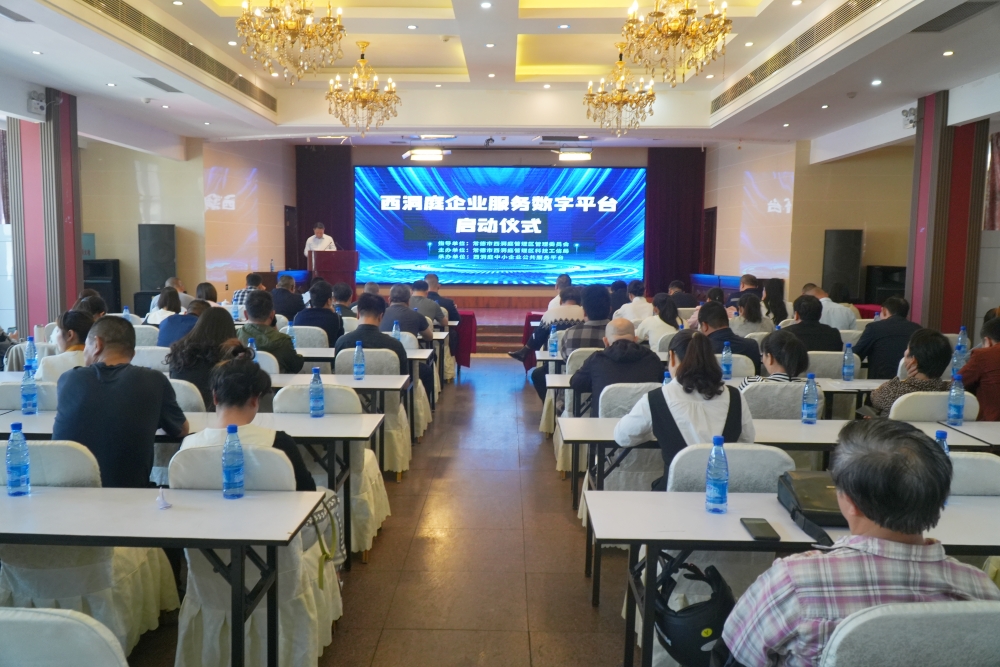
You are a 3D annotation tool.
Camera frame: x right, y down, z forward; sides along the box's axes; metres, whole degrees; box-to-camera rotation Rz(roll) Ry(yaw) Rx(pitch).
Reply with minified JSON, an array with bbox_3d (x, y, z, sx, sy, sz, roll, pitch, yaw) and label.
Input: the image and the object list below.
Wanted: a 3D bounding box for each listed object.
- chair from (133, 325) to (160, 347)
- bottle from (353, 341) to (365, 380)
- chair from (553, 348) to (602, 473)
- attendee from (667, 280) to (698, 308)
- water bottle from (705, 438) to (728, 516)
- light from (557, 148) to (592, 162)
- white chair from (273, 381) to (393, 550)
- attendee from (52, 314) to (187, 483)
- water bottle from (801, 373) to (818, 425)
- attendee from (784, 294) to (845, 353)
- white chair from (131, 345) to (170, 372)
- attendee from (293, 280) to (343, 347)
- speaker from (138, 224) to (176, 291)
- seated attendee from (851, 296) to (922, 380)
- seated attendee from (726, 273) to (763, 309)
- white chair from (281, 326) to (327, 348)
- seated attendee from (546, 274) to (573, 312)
[{"bbox_3d":[-3.176,0.344,6.801,0.500,0.885,0.540,1,6,0],"label":"chair"},{"bbox_3d":[-0.858,0.165,4.565,0.067,0.231,0.067,1,6,1],"label":"bottle"},{"bbox_3d":[0.620,0.538,5.333,0.500,0.890,0.600,1,6,1],"label":"chair"},{"bbox_3d":[2.061,-0.037,8.876,0.520,1.230,0.750,1,6,1],"label":"attendee"},{"bbox_3d":[0.666,0.434,2.307,0.068,0.234,0.068,1,6,1],"label":"water bottle"},{"bbox_3d":[1.355,-3.200,13.413,0.600,0.219,0.280,1,6,1],"label":"light"},{"bbox_3d":[-0.883,0.667,3.896,0.530,0.885,0.540,1,6,0],"label":"white chair"},{"bbox_3d":[-1.445,0.557,3.009,0.540,1.264,0.780,1,6,0],"label":"attendee"},{"bbox_3d":[1.468,0.309,3.541,0.068,0.234,0.068,1,6,1],"label":"water bottle"},{"bbox_3d":[2.134,0.354,5.374,0.520,1.275,0.760,1,6,1],"label":"attendee"},{"bbox_3d":[-2.292,0.516,5.240,0.470,0.890,0.560,1,6,1],"label":"white chair"},{"bbox_3d":[-1.694,0.146,7.079,0.520,1.265,0.780,1,6,0],"label":"attendee"},{"bbox_3d":[-5.143,-1.142,11.336,0.510,0.975,0.480,-1,6,-17],"label":"speaker"},{"bbox_3d":[3.050,0.343,5.906,0.520,1.240,0.780,1,6,0],"label":"seated attendee"},{"bbox_3d":[3.310,-0.124,10.169,0.550,1.330,0.780,1,6,0],"label":"seated attendee"},{"bbox_3d":[-1.636,0.379,6.566,0.470,0.890,0.560,1,6,1],"label":"white chair"},{"bbox_3d":[0.752,-0.064,8.988,0.480,1.287,0.780,0,6,-2],"label":"seated attendee"}]

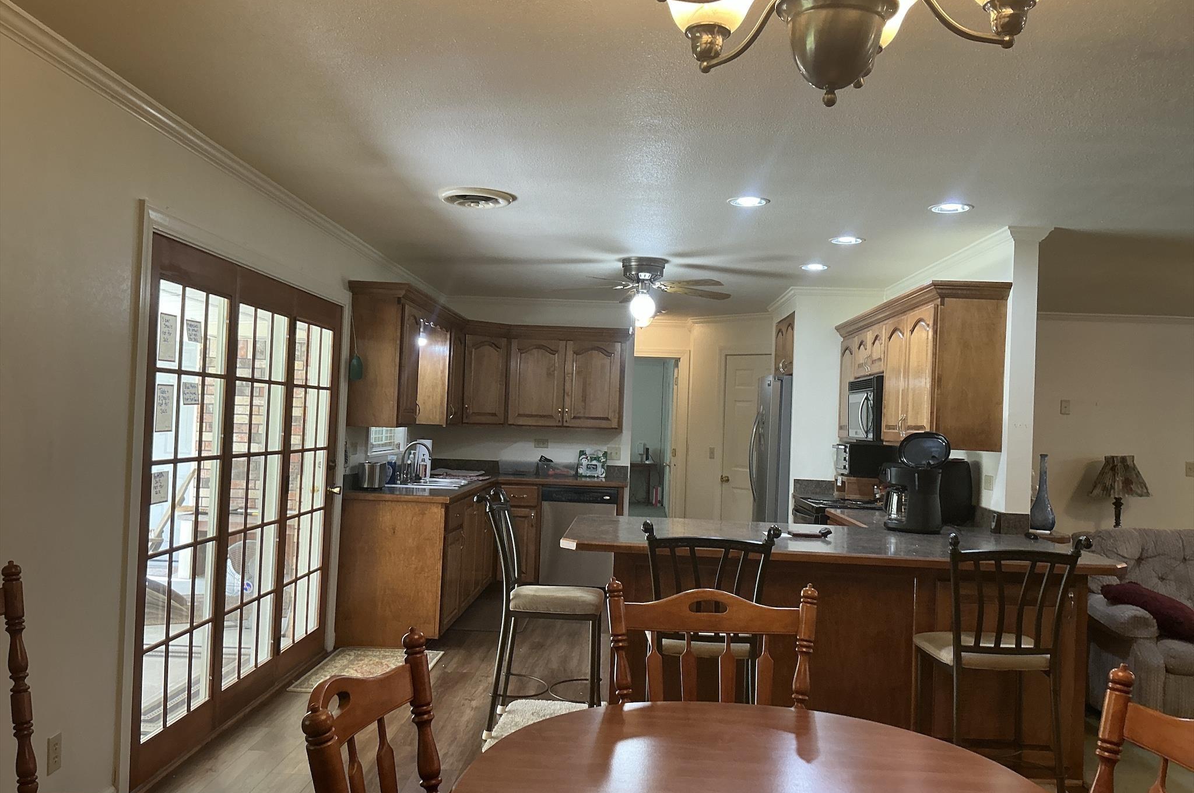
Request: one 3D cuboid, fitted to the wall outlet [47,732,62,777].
[{"bbox_3d":[-1.663,1.099,2.971,0.012,0.115,0.066,2,-1,2],"label":"wall outlet"}]

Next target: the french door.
[{"bbox_3d":[-1.598,0.438,4.549,0.065,1.996,2.220,2,-1,2],"label":"french door"}]

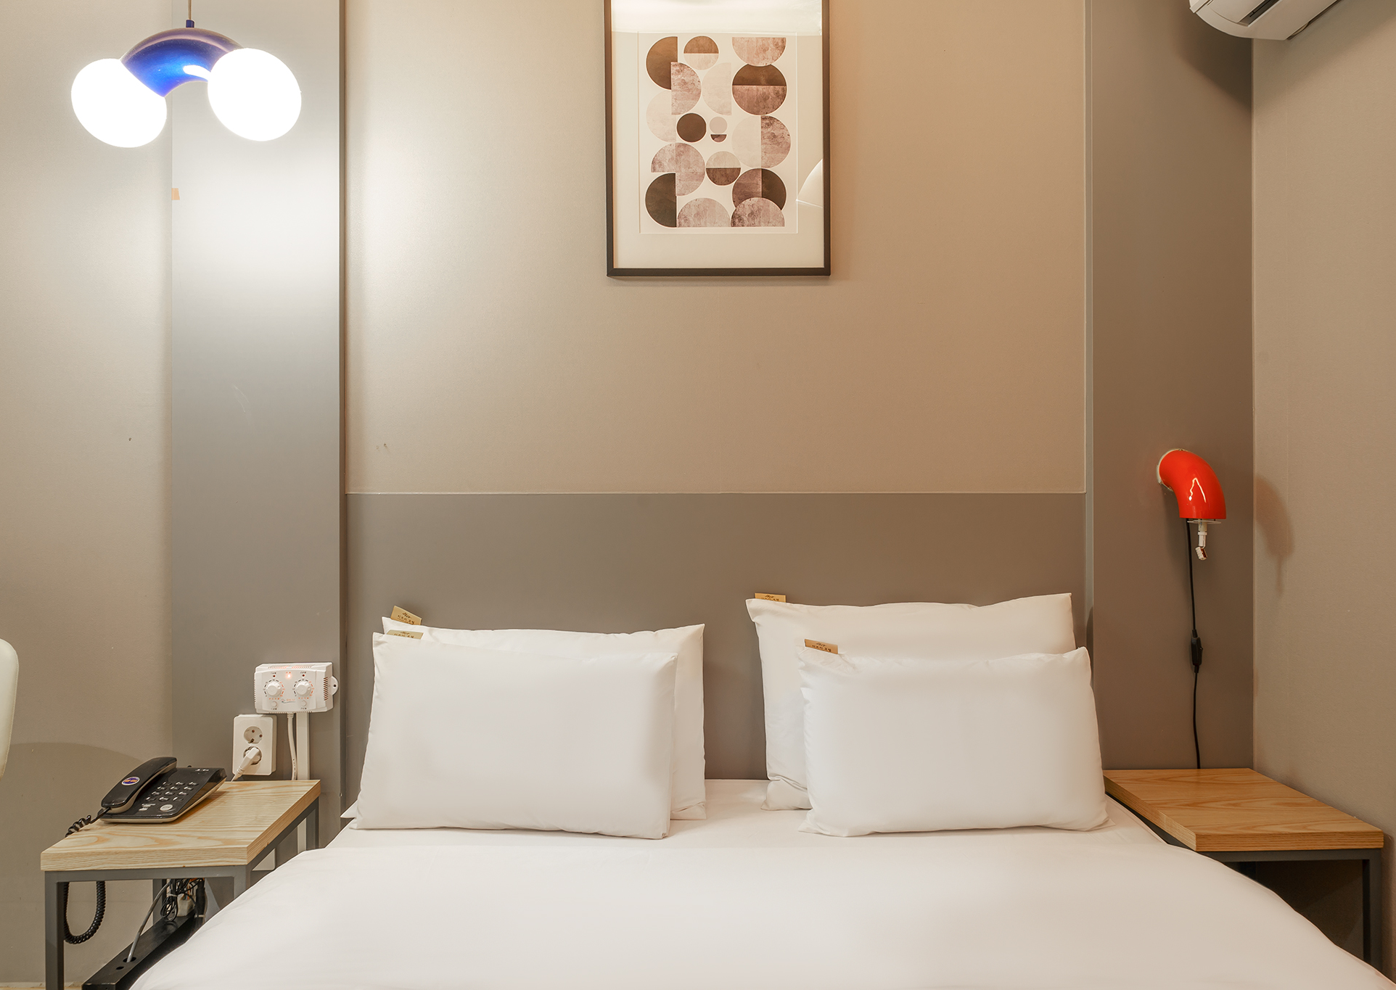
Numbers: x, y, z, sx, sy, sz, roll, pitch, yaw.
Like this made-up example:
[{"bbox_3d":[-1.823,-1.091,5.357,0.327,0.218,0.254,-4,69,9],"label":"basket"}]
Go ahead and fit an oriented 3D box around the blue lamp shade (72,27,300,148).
[{"bbox_3d":[-0.916,-0.735,1.773,0.440,0.205,0.150,0,0,15],"label":"blue lamp shade"}]

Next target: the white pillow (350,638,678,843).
[{"bbox_3d":[-0.342,0.448,1.857,0.595,0.370,0.140,0,-24,4],"label":"white pillow"}]

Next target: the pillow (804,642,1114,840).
[{"bbox_3d":[0.477,0.458,1.867,0.580,0.360,0.140,0,-23,-3],"label":"pillow"}]

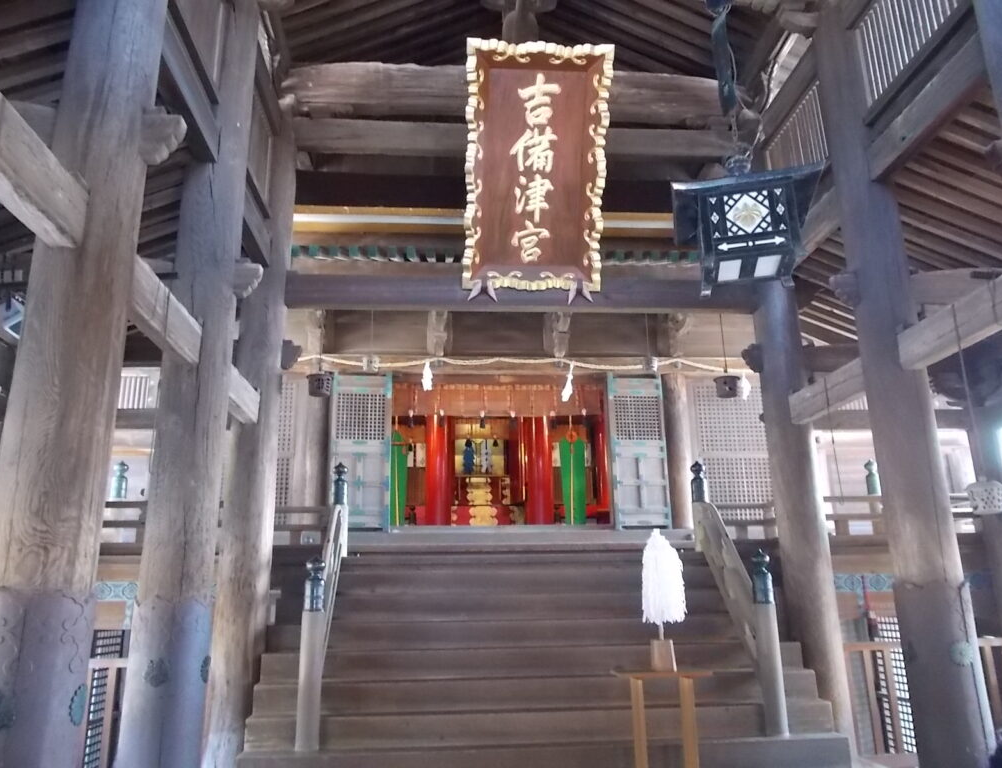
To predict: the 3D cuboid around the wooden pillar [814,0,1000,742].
[{"bbox_3d":[3.111,-0.253,6.116,0.470,6.565,0.470,0,-15,-5],"label":"wooden pillar"}]

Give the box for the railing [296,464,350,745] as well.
[{"bbox_3d":[-1.575,1.847,7.003,0.220,2.509,1.547,0,-15,-5],"label":"railing"}]

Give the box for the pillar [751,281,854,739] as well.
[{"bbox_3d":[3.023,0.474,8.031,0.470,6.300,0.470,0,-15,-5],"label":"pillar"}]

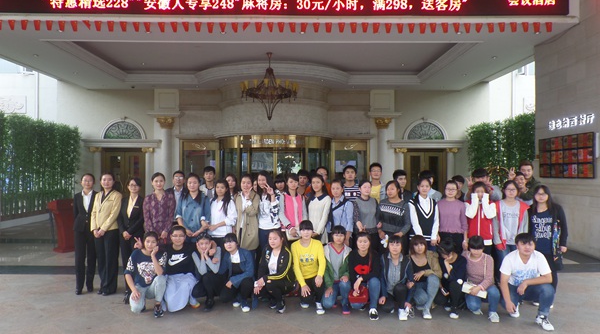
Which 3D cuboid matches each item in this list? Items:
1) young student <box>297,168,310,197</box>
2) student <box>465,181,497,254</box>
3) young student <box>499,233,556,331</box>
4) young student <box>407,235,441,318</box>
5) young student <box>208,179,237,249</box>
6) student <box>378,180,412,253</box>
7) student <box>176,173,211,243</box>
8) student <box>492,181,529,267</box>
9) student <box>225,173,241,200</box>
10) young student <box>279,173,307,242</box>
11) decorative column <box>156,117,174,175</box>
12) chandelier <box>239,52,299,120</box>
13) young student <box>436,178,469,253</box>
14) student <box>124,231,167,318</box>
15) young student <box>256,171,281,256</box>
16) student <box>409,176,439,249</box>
[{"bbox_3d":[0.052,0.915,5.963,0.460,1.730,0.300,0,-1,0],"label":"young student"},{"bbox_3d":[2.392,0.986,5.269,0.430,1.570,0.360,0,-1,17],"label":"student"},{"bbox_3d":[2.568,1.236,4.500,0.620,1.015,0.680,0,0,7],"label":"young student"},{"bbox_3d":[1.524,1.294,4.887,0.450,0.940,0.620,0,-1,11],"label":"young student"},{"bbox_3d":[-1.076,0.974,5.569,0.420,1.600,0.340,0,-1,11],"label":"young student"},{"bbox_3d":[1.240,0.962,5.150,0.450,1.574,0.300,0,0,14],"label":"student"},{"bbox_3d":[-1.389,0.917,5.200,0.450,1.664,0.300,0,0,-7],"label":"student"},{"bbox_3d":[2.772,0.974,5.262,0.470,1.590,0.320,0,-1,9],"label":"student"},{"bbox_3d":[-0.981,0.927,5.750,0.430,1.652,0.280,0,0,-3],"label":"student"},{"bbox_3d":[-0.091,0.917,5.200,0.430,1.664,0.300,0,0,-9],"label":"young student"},{"bbox_3d":[-4.704,0.015,14.100,0.600,3.602,0.600,0,0,0],"label":"decorative column"},{"bbox_3d":[-0.889,-2.356,11.700,1.700,2.000,1.700,0,-1,0],"label":"chandelier"},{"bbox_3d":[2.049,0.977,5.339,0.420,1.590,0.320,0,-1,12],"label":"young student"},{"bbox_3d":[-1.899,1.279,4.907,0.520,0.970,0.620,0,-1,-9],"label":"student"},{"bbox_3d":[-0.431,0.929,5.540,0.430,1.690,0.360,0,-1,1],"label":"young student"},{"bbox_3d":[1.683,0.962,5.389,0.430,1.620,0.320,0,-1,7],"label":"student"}]

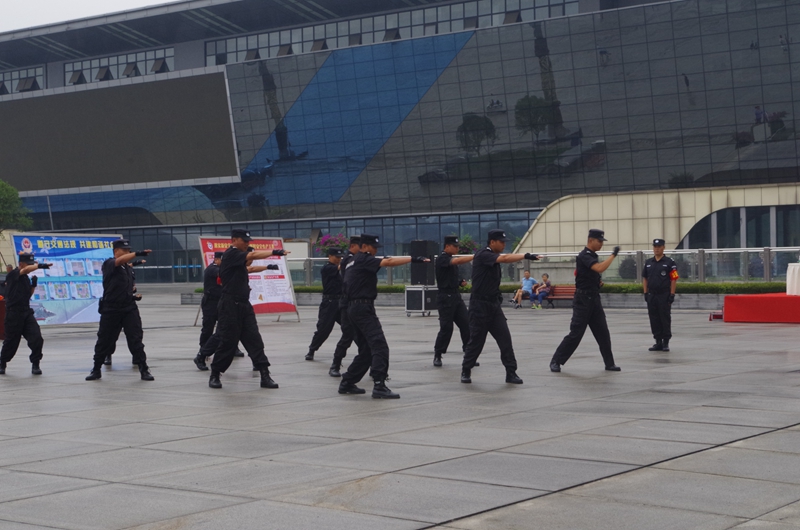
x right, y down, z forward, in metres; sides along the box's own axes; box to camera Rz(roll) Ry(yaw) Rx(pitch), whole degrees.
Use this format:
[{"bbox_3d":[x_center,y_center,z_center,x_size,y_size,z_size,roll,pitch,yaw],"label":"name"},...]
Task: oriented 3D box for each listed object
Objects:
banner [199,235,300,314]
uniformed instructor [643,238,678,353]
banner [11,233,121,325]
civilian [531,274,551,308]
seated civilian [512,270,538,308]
[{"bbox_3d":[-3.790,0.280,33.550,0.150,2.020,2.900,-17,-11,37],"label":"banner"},{"bbox_3d":[4.190,0.480,21.400,0.570,1.770,0.360,-1,0,22],"label":"uniformed instructor"},{"bbox_3d":[-7.090,0.300,29.350,0.150,2.030,2.900,-20,-13,37],"label":"banner"},{"bbox_3d":[4.740,0.870,44.800,0.550,1.220,0.780,-1,0,34],"label":"civilian"},{"bbox_3d":[4.240,0.840,45.100,0.600,1.280,0.850,-1,0,35],"label":"seated civilian"}]

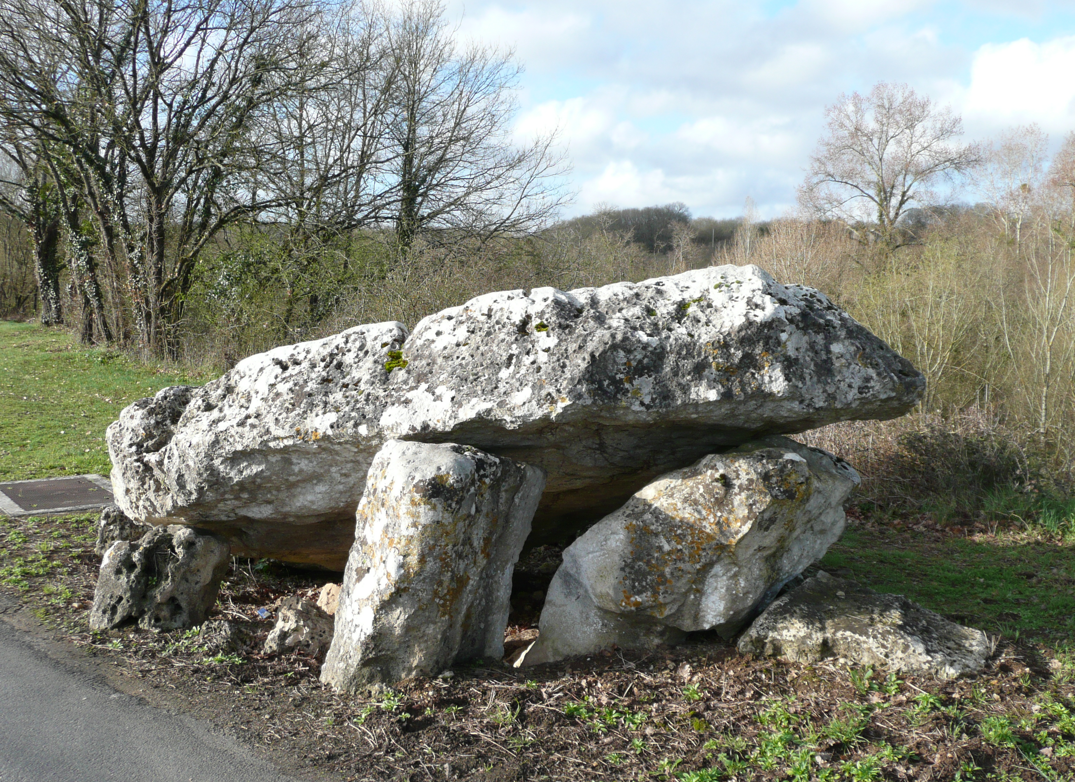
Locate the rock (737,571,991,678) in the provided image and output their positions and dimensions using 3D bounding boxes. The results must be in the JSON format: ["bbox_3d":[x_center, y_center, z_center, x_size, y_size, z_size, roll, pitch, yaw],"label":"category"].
[{"bbox_3d":[1.360,0.939,4.981,1.000,0.310,0.560,2,6,22],"label":"rock"}]

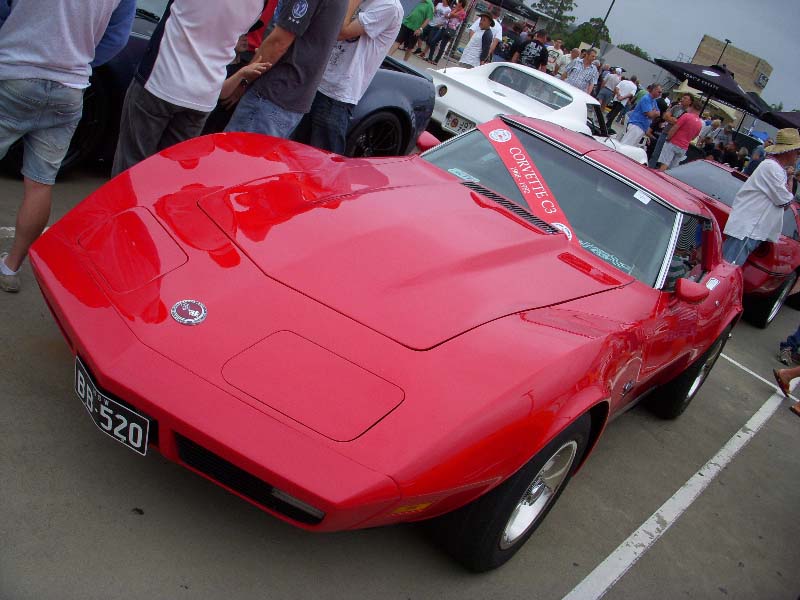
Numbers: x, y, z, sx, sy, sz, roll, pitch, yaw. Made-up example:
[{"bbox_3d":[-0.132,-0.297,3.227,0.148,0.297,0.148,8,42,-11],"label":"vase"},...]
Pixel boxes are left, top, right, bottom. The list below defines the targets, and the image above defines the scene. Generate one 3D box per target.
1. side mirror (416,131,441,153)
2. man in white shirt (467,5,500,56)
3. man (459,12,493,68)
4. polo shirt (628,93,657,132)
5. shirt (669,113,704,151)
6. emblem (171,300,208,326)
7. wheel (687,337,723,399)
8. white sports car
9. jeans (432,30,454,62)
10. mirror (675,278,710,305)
[{"bbox_3d":[0.167,-0.791,4.450,0.160,0.095,0.115,32,20,25],"label":"side mirror"},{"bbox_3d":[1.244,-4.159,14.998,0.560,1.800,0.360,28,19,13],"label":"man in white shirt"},{"bbox_3d":[1.046,-3.808,14.288,0.540,1.770,0.360,35,22,31],"label":"man"},{"bbox_3d":[4.083,-3.128,14.728,0.370,0.660,0.500,34,21,28],"label":"polo shirt"},{"bbox_3d":[4.661,-2.746,14.312,0.510,0.660,0.330,14,21,-26],"label":"shirt"},{"bbox_3d":[-0.560,0.035,2.325,0.095,0.012,0.095,32,41,25],"label":"emblem"},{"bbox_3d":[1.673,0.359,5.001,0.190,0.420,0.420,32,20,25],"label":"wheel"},{"bbox_3d":[1.817,-2.128,10.992,1.760,1.210,4.630,32,20,24],"label":"white sports car"},{"bbox_3d":[1.117,-6.534,22.546,0.400,0.980,0.320,32,20,25],"label":"jeans"},{"bbox_3d":[1.266,-0.037,3.800,0.160,0.095,0.115,32,20,25],"label":"mirror"}]

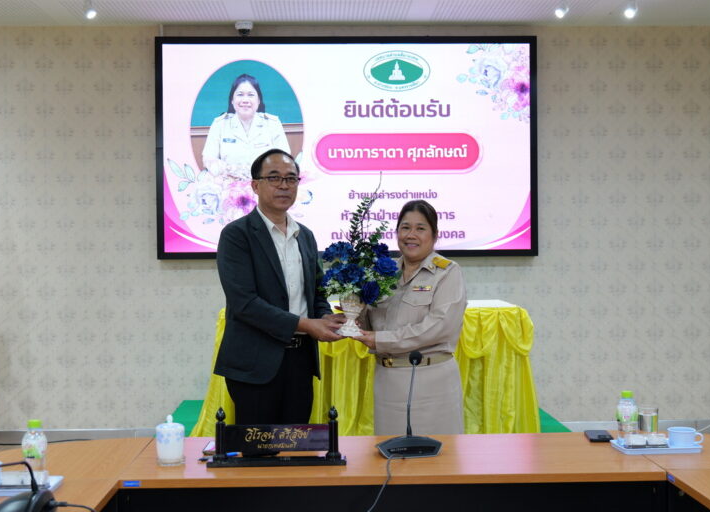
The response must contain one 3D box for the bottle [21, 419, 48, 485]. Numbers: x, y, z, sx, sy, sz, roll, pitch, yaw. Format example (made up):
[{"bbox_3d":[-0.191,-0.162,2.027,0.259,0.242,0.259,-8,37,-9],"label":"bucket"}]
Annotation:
[{"bbox_3d":[-0.828,0.506,2.590,0.065,0.167,0.065,-1,1,0],"label":"bottle"}]

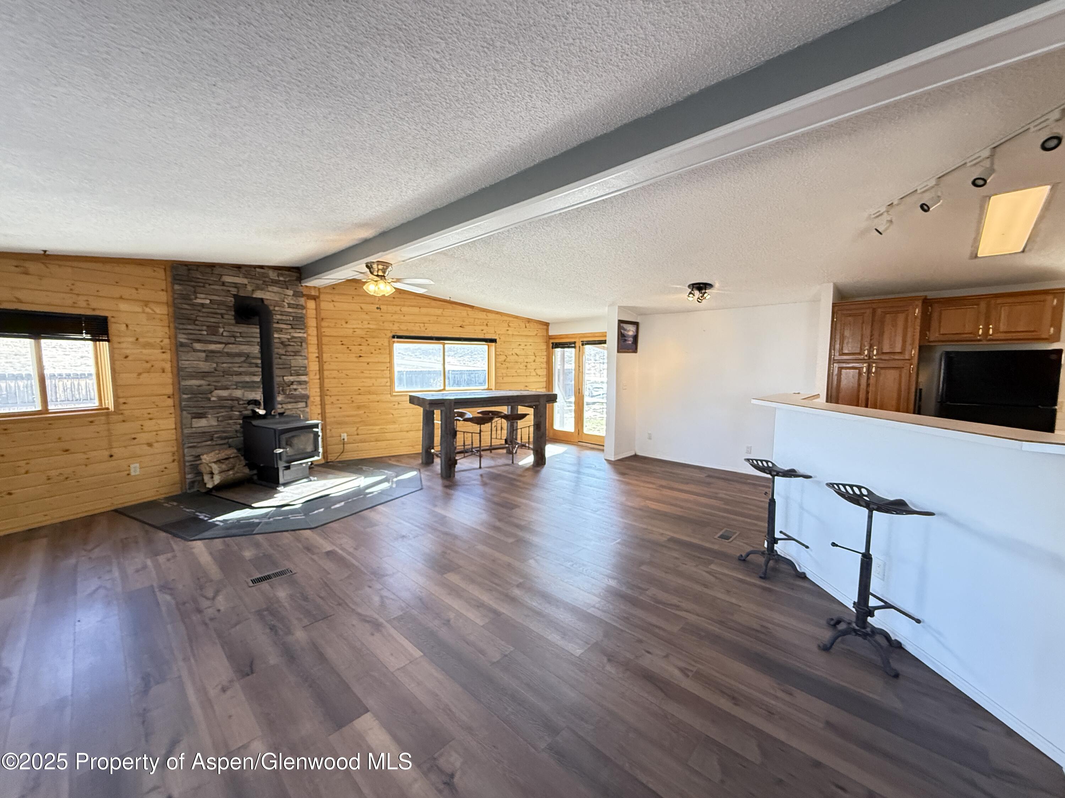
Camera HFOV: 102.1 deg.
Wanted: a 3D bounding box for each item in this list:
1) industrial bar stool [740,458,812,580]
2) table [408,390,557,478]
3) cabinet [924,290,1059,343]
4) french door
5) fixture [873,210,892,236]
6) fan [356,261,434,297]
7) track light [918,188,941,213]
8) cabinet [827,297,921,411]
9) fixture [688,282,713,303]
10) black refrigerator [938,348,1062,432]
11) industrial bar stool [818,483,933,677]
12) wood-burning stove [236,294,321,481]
[{"bbox_3d":[1.781,0.854,3.178,0.410,0.810,0.420,1,5,7],"label":"industrial bar stool"},{"bbox_3d":[-0.746,0.463,6.533,1.963,1.067,1.077,-3,6,-29],"label":"table"},{"bbox_3d":[4.449,-0.768,4.230,0.915,0.460,0.330,5,7,44],"label":"cabinet"},{"bbox_3d":[0.889,-0.165,8.080,1.580,2.075,0.120,5,7,44],"label":"french door"},{"bbox_3d":[2.583,-1.304,3.169,0.090,0.185,0.140,-4,6,-37],"label":"fixture"},{"bbox_3d":[-1.763,-1.378,4.965,1.280,0.385,1.280,5,7,44],"label":"fan"},{"bbox_3d":[2.442,-1.219,2.648,0.116,0.154,0.070,1,5,11],"label":"track light"},{"bbox_3d":[3.762,0.056,4.776,0.730,2.195,0.620,5,7,44],"label":"cabinet"},{"bbox_3d":[2.069,-1.293,5.309,0.300,0.180,0.310,5,7,44],"label":"fixture"},{"bbox_3d":[4.320,0.386,4.090,0.715,1.655,0.750,5,7,44],"label":"black refrigerator"},{"bbox_3d":[1.773,0.918,2.296,0.430,0.860,0.430,1,5,7],"label":"industrial bar stool"},{"bbox_3d":[-3.276,-0.146,5.435,1.050,2.370,0.600,3,5,28],"label":"wood-burning stove"}]

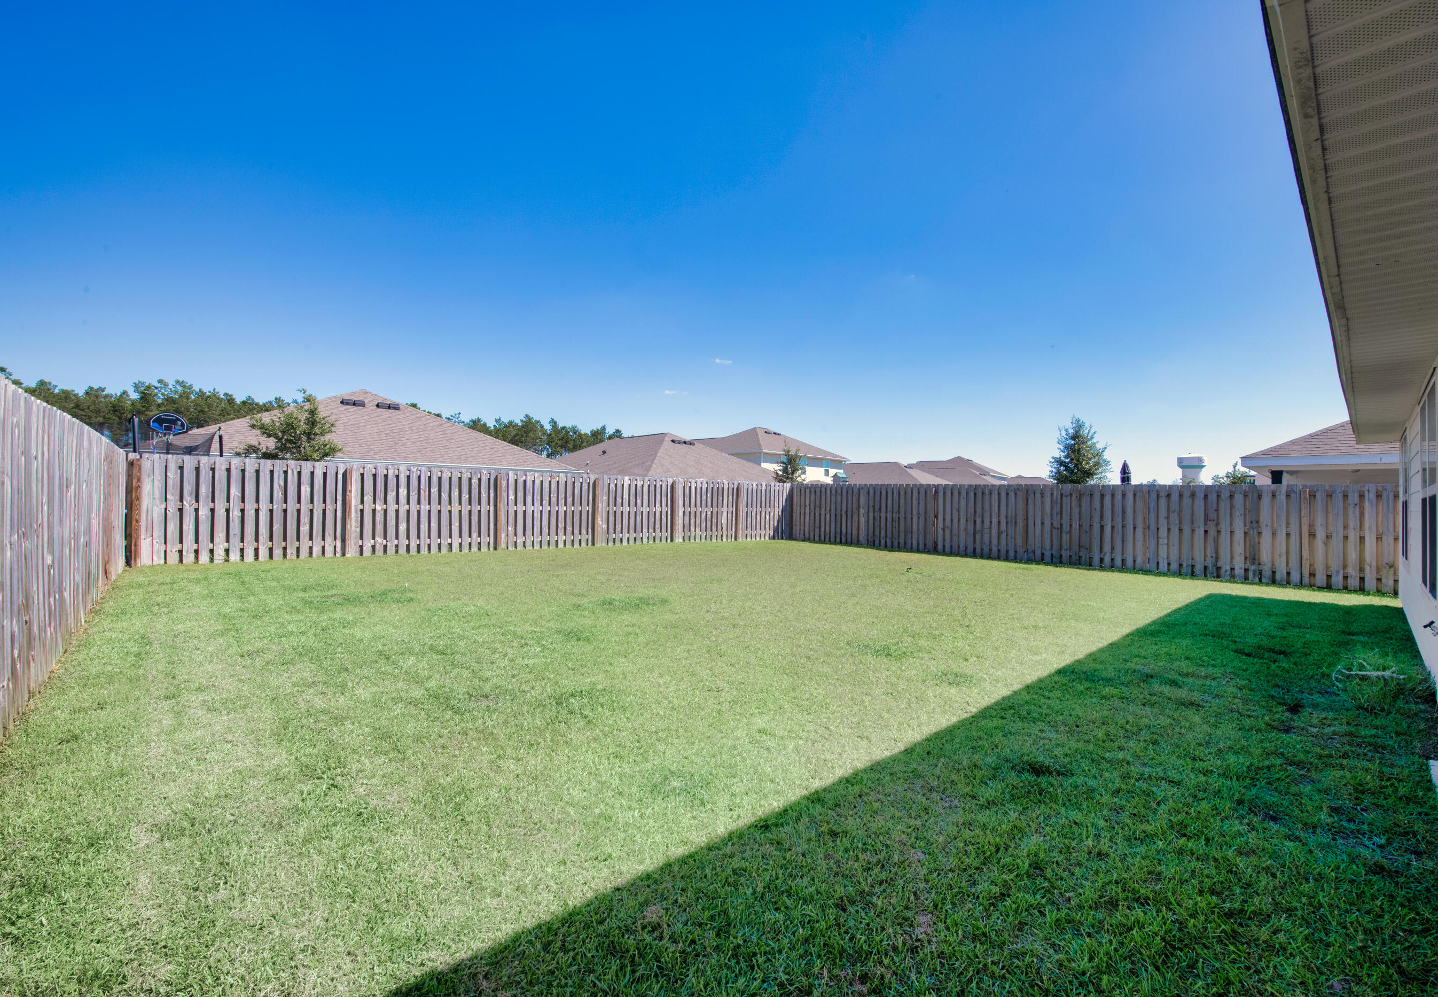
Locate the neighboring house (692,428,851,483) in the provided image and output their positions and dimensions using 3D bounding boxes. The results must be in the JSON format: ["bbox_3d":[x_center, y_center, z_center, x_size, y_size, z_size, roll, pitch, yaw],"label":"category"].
[{"bbox_3d":[3.465,-3.201,65.000,14.800,9.100,17.000,1,0,-42],"label":"neighboring house"}]

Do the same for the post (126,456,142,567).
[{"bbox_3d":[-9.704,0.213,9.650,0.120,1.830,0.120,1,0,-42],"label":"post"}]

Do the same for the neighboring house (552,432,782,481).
[{"bbox_3d":[-6.059,-2.122,50.000,15.500,6.600,20.500,1,0,-42],"label":"neighboring house"}]

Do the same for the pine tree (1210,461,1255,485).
[{"bbox_3d":[24.661,0.007,28.000,1.650,3.620,1.650,1,0,41],"label":"pine tree"}]

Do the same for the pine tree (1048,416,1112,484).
[{"bbox_3d":[13.611,-0.773,22.000,2.070,4.730,2.070,1,0,32],"label":"pine tree"}]

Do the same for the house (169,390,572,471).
[{"bbox_3d":[-19.556,-2.393,31.500,16.600,6.640,19.500,1,0,-42],"label":"house"}]

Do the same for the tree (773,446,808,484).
[{"bbox_3d":[3.541,-0.732,29.000,1.730,4.250,1.730,1,0,7],"label":"tree"}]

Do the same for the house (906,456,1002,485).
[{"bbox_3d":[38.856,-2.421,98.000,14.800,9.000,16.000,1,0,-42],"label":"house"}]

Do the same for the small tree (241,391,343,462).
[{"bbox_3d":[-11.775,-0.937,16.000,2.260,4.040,2.260,1,0,-36],"label":"small tree"}]

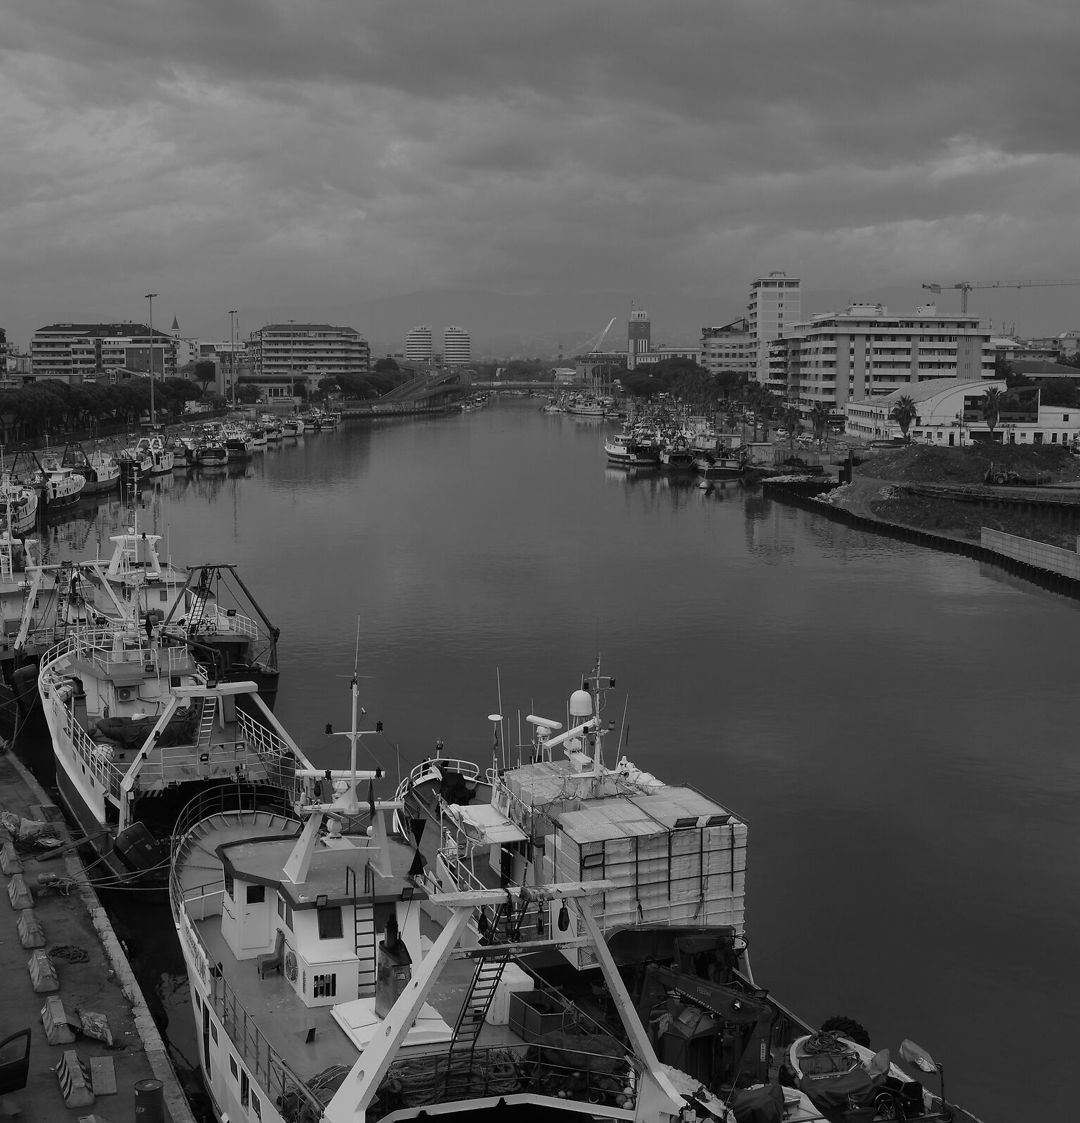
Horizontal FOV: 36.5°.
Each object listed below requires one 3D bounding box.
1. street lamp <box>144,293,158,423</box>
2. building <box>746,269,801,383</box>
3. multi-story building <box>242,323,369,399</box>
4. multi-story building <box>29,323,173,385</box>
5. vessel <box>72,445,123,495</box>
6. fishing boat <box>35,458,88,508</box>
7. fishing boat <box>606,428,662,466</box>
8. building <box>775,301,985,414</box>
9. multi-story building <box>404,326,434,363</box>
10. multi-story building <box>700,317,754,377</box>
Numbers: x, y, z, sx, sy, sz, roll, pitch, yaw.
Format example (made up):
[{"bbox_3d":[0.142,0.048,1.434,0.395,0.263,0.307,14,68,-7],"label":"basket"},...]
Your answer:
[{"bbox_3d":[-93.145,-48.172,392.977,3.200,30.800,2.800,-2,7,-17],"label":"street lamp"},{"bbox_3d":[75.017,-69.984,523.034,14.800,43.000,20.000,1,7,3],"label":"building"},{"bbox_3d":[-93.060,-79.100,652.220,44.000,28.800,20.000,-3,8,-22],"label":"multi-story building"},{"bbox_3d":[-153.290,-69.640,576.980,46.470,27.880,20.000,1,7,2],"label":"multi-story building"},{"bbox_3d":[-59.150,-12.190,219.090,4.700,5.580,14.500,1,7,6],"label":"vessel"},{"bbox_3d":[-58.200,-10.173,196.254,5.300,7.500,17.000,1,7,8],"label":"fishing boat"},{"bbox_3d":[16.109,-19.539,277.775,9.600,6.400,3.400,3,8,25],"label":"fishing boat"},{"bbox_3d":[87.170,-50.530,426.930,39.620,30.410,84.000,1,7,1],"label":"building"},{"bbox_3d":[-115.990,-202.630,1577.050,24.500,46.000,22.000,0,7,0],"label":"multi-story building"},{"bbox_3d":[67.990,-69.240,574.770,19.000,31.460,26.000,1,7,2],"label":"multi-story building"}]

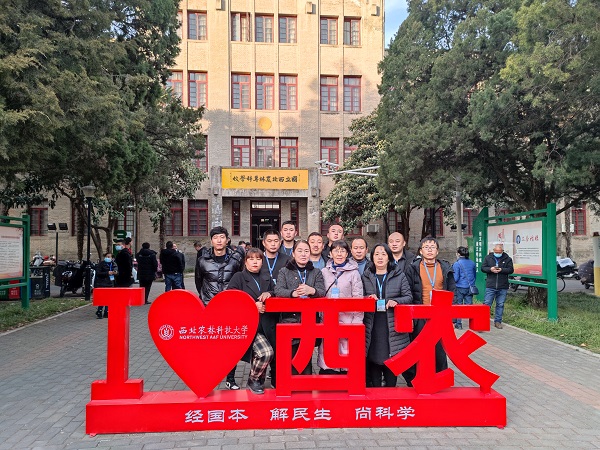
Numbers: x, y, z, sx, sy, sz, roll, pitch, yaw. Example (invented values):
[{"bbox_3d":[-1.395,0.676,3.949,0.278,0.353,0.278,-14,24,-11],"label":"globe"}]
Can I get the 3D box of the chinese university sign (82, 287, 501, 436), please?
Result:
[{"bbox_3d":[-0.012,1.122,3.608,3.477,1.180,0.300,0,-2,-2],"label":"chinese university sign"}]

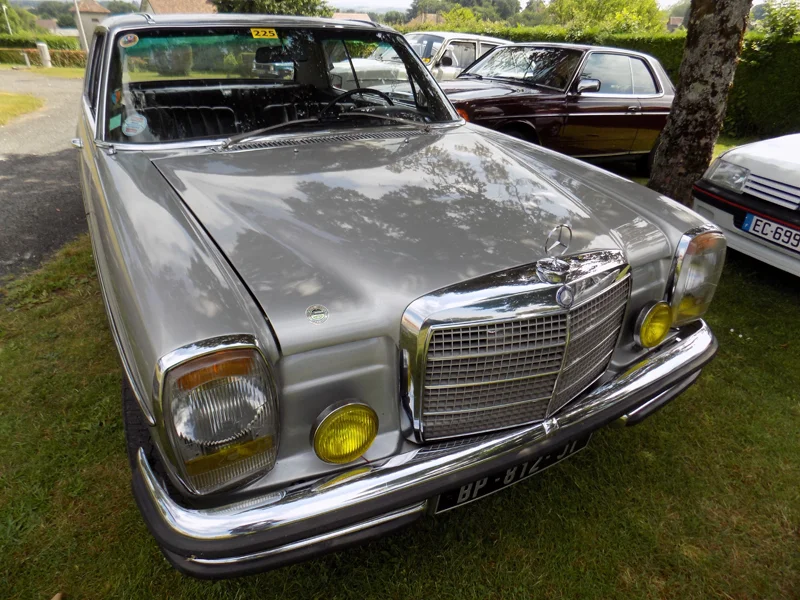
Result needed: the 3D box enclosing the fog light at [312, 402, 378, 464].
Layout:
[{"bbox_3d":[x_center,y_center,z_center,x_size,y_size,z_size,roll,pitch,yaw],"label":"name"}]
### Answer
[{"bbox_3d":[-0.117,0.255,1.072,0.142,0.142,0.075,-13,31,-27],"label":"fog light"}]

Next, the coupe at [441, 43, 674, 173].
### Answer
[{"bbox_3d":[1.745,-2.275,6.275,4.640,1.390,1.790,-15,30,-33],"label":"coupe"}]

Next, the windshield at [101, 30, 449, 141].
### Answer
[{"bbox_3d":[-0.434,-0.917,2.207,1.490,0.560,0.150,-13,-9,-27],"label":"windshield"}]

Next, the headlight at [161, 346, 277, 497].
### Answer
[{"bbox_3d":[-0.320,0.223,0.963,0.188,0.290,0.120,-13,31,-27],"label":"headlight"}]

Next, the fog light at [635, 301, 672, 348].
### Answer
[{"bbox_3d":[0.698,0.059,1.486,0.142,0.142,0.075,-13,31,-27],"label":"fog light"}]

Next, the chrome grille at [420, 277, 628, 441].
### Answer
[{"bbox_3d":[0.325,0.133,1.202,0.590,0.310,0.110,-13,31,-27],"label":"chrome grille"}]

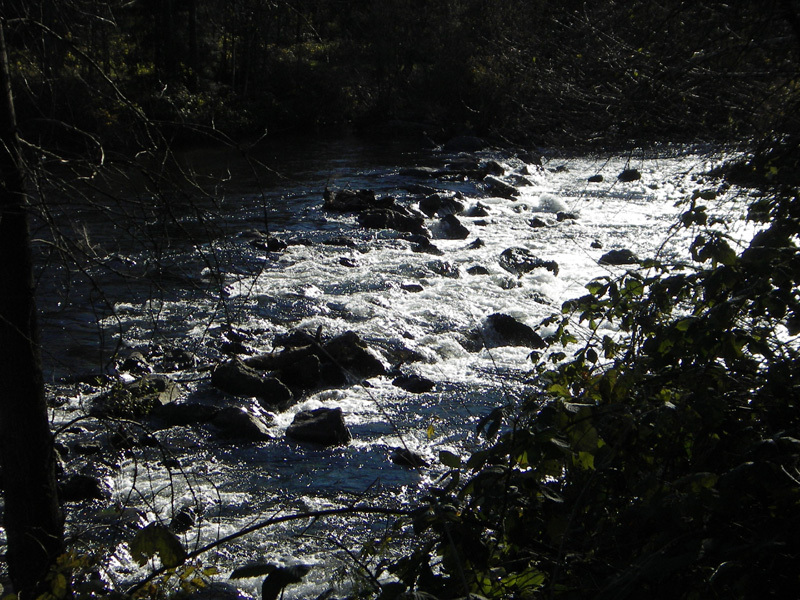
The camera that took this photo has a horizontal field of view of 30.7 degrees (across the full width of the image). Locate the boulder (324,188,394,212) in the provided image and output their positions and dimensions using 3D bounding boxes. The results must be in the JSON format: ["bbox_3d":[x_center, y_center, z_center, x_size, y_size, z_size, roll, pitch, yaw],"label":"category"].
[{"bbox_3d":[-0.778,-1.938,27.908,1.344,0.479,0.797,0,13,-2],"label":"boulder"}]

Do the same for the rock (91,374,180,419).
[{"bbox_3d":[-2.795,0.974,15.324,0.950,0.464,0.654,-2,13,-10],"label":"rock"}]

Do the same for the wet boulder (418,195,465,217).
[{"bbox_3d":[0.757,-1.739,26.544,0.828,0.331,0.662,2,13,10],"label":"wet boulder"}]

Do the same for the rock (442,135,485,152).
[{"bbox_3d":[1.578,-3.899,36.163,1.042,0.391,0.729,0,12,0],"label":"rock"}]

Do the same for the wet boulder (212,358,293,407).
[{"bbox_3d":[-1.519,0.823,14.860,0.856,0.392,0.556,7,14,27],"label":"wet boulder"}]

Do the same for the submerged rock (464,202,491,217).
[{"bbox_3d":[1.456,-1.712,27.322,0.488,0.278,0.364,1,13,3],"label":"submerged rock"}]

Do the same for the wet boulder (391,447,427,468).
[{"bbox_3d":[0.084,1.380,12.873,0.332,0.144,0.249,2,13,10],"label":"wet boulder"}]

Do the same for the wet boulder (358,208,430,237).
[{"bbox_3d":[-0.094,-1.335,24.632,1.214,0.373,0.789,5,13,20],"label":"wet boulder"}]

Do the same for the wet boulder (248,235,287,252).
[{"bbox_3d":[-2.169,-0.953,23.974,0.659,0.307,0.491,-1,13,-5],"label":"wet boulder"}]

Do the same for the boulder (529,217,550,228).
[{"bbox_3d":[2.404,-1.342,25.088,0.375,0.175,0.300,0,12,0],"label":"boulder"}]

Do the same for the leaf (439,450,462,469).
[{"bbox_3d":[0.167,0.526,4.800,0.079,0.059,0.035,0,13,0],"label":"leaf"}]

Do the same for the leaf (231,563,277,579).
[{"bbox_3d":[-0.236,0.437,2.350,0.078,0.015,0.050,-5,27,-21],"label":"leaf"}]

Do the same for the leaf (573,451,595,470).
[{"bbox_3d":[0.580,0.507,4.600,0.070,0.063,0.035,0,13,0],"label":"leaf"}]

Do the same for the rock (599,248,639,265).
[{"bbox_3d":[3.460,-0.710,23.019,0.633,0.259,0.471,2,13,8],"label":"rock"}]

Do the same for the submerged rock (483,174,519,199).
[{"bbox_3d":[2.037,-2.312,29.455,0.730,0.516,0.543,1,13,4],"label":"submerged rock"}]

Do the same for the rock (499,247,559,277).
[{"bbox_3d":[1.879,-0.583,21.283,0.864,0.353,0.605,5,13,20],"label":"rock"}]

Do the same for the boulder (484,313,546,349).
[{"bbox_3d":[1.436,0.347,18.047,0.770,0.460,0.571,1,13,5],"label":"boulder"}]

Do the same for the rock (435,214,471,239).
[{"bbox_3d":[0.875,-1.238,24.256,0.591,0.344,0.503,2,13,10],"label":"rock"}]

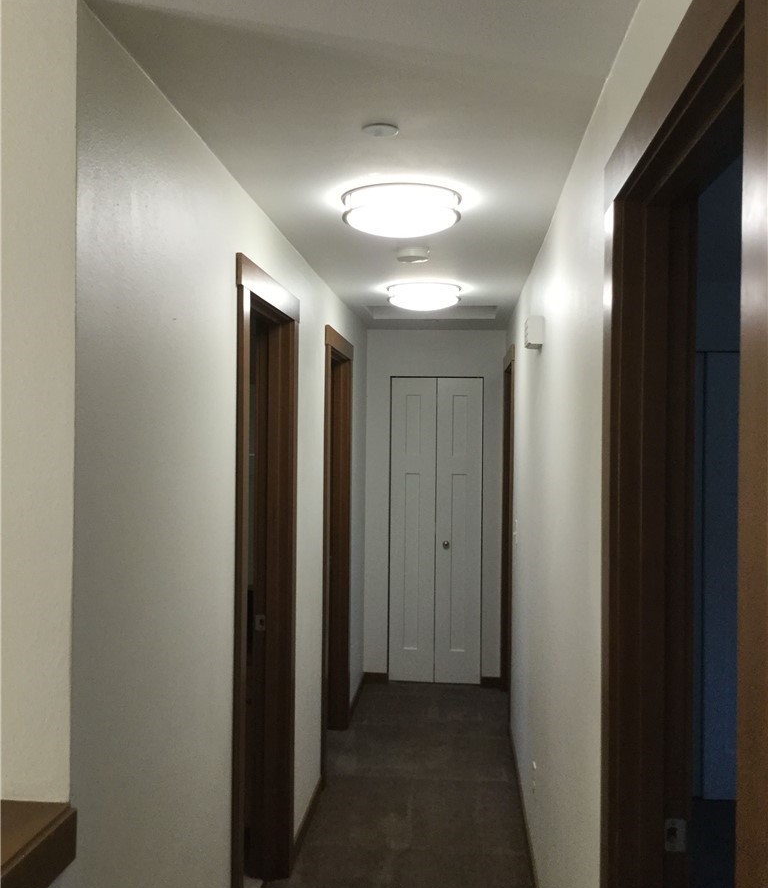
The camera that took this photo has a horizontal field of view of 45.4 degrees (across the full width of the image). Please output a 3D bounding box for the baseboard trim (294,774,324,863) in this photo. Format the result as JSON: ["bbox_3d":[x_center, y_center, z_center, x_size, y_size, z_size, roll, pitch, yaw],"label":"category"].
[{"bbox_3d":[-0.318,1.568,3.865,0.015,0.081,0.800,0,0,5],"label":"baseboard trim"}]

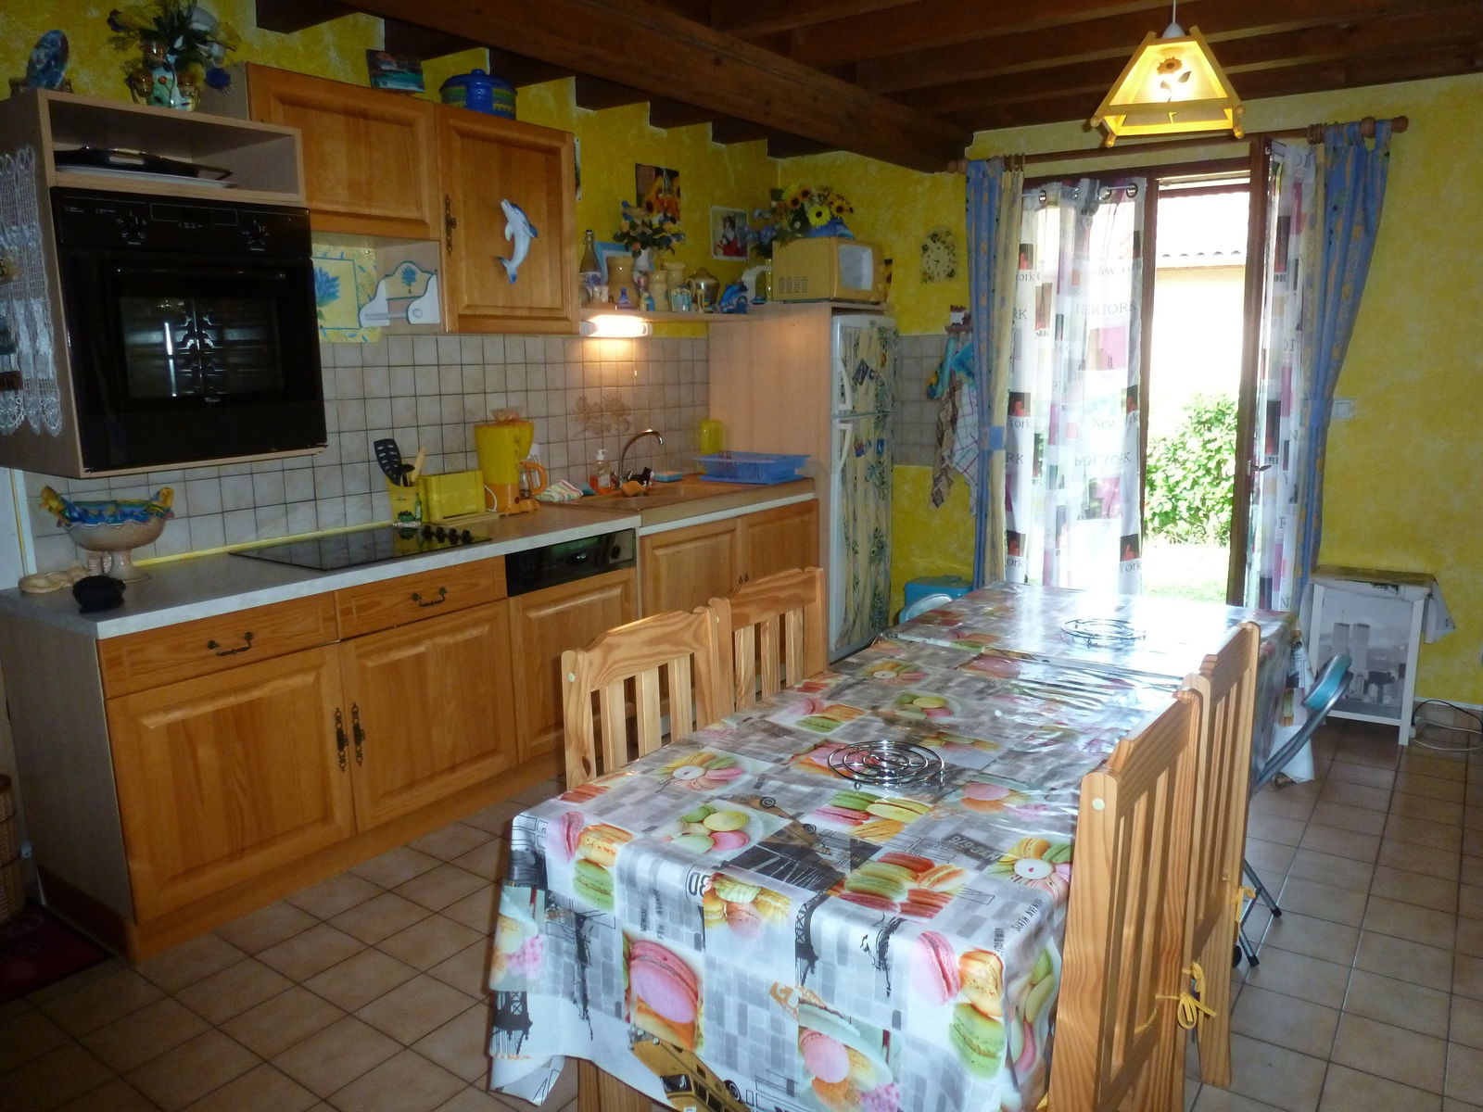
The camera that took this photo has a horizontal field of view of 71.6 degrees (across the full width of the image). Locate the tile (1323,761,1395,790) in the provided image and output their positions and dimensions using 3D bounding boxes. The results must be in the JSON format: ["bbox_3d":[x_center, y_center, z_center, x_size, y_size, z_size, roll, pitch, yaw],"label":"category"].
[{"bbox_3d":[2.087,0.741,3.466,0.195,0.010,0.195,7,13,35],"label":"tile"}]

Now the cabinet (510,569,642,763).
[{"bbox_3d":[-0.782,0.331,3.684,0.580,0.554,0.610,7,13,35],"label":"cabinet"}]

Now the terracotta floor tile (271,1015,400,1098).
[{"bbox_3d":[-0.841,1.039,2.130,0.195,0.010,0.195,7,13,35],"label":"terracotta floor tile"}]

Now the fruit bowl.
[{"bbox_3d":[-1.671,-0.053,2.736,0.335,0.240,0.225,-8,12,-31],"label":"fruit bowl"}]

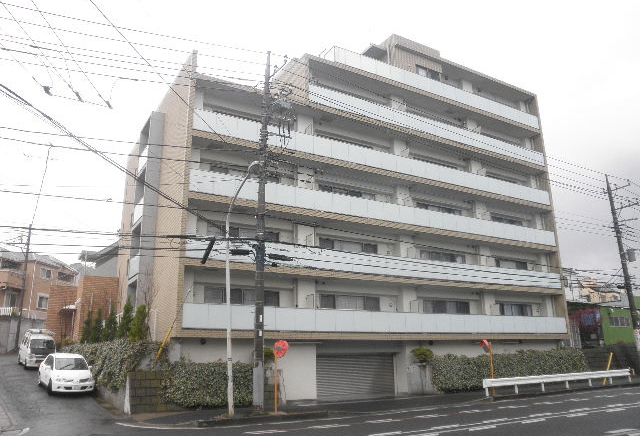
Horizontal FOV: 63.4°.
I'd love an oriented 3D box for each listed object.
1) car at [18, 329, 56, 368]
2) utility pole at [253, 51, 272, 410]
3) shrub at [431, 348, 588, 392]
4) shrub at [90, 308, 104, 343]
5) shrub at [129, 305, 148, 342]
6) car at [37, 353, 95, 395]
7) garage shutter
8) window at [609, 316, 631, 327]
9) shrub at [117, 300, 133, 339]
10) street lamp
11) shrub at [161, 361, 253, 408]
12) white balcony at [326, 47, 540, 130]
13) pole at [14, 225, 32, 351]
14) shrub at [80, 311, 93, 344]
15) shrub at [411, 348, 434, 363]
[{"bbox_3d":[-17.131,7.864,31.471,1.520,2.080,3.500,10,-12,-35],"label":"car"},{"bbox_3d":[-2.301,-0.171,21.457,0.420,15.310,0.420,9,-18,-30],"label":"utility pole"},{"bbox_3d":[11.230,8.597,29.539,12.950,1.920,1.100,8,-18,-31],"label":"shrub"},{"bbox_3d":[-11.570,5.642,26.920,0.700,1.900,0.700,8,-17,-30],"label":"shrub"},{"bbox_3d":[-7.648,4.487,21.814,0.800,1.800,0.800,8,-17,-30],"label":"shrub"},{"bbox_3d":[-11.326,6.935,23.233,1.720,1.520,4.400,9,-11,-34],"label":"car"},{"bbox_3d":[1.882,7.998,26.203,4.832,2.147,0.200,8,-18,-31],"label":"garage shutter"},{"bbox_3d":[20.891,7.233,36.075,2.200,0.650,0.120,8,-17,-30],"label":"window"},{"bbox_3d":[-8.582,4.470,22.725,0.680,1.681,0.680,8,-18,-31],"label":"shrub"},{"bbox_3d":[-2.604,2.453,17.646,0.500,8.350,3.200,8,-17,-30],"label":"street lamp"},{"bbox_3d":[-4.147,6.468,20.132,3.550,1.680,1.100,8,-18,-31],"label":"shrub"},{"bbox_3d":[8.224,-8.022,34.269,18.148,1.108,1.200,8,-18,-31],"label":"white balcony"},{"bbox_3d":[-24.819,5.720,43.460,0.360,10.470,0.360,8,-17,-30],"label":"pole"},{"bbox_3d":[-13.187,6.191,29.237,0.650,1.907,0.650,8,-18,-31],"label":"shrub"},{"bbox_3d":[5.155,6.949,26.165,1.000,0.700,0.950,8,-17,-30],"label":"shrub"}]

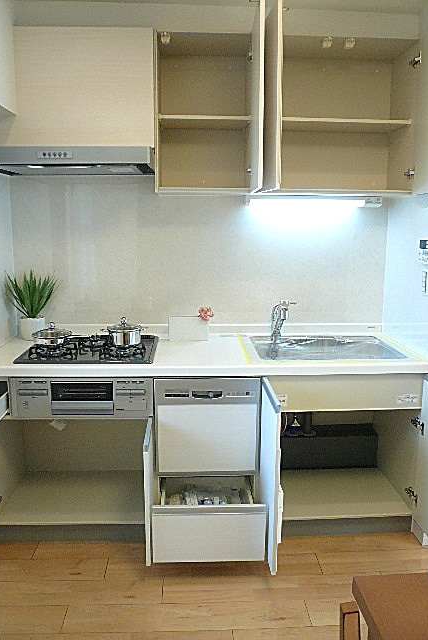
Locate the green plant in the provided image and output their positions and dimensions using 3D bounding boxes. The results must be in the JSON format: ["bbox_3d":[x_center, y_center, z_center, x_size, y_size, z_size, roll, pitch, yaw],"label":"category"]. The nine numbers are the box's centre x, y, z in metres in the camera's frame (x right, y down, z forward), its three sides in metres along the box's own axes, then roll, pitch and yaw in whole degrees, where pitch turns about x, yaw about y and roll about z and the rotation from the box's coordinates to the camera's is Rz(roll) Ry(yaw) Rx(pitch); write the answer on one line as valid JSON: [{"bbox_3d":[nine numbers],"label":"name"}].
[{"bbox_3d":[-0.909,-0.120,2.592,0.270,0.250,0.250,0,10,-3],"label":"green plant"}]

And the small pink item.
[{"bbox_3d":[-0.038,-0.026,2.602,0.078,0.080,0.060,0,10,-3],"label":"small pink item"}]

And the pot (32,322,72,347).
[{"bbox_3d":[-0.737,0.056,2.367,0.190,0.090,0.190,0,10,-3],"label":"pot"}]

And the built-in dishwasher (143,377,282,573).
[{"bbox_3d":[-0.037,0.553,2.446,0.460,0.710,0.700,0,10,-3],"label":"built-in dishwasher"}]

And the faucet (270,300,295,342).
[{"bbox_3d":[0.337,0.017,2.562,0.098,0.215,0.170,-4,11,-22],"label":"faucet"}]

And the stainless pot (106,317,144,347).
[{"bbox_3d":[-0.406,0.045,2.364,0.190,0.115,0.165,0,10,-3],"label":"stainless pot"}]

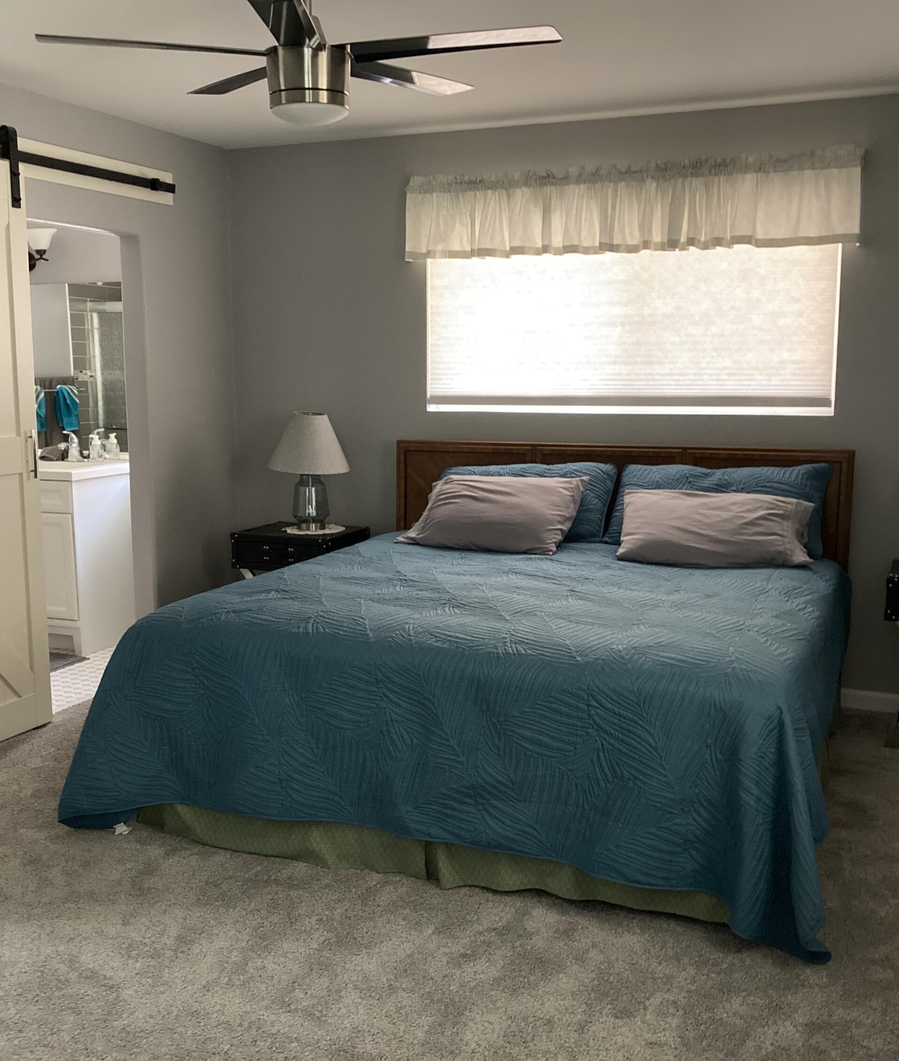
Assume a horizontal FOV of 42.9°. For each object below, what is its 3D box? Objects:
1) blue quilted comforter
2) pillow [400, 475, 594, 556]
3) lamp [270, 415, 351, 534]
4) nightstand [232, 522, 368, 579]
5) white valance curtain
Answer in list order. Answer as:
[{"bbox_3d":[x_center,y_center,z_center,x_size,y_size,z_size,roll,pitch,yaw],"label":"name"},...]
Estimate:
[{"bbox_3d":[0.267,0.503,4.028,2.150,0.660,2.120,4,9,24],"label":"blue quilted comforter"},{"bbox_3d":[0.188,-0.082,4.829,0.690,0.400,0.180,4,-33,24],"label":"pillow"},{"bbox_3d":[-0.649,-0.273,5.310,0.375,0.538,0.375,0,9,0],"label":"lamp"},{"bbox_3d":[-0.685,0.321,5.343,0.510,0.642,0.390,4,9,24],"label":"nightstand"},{"bbox_3d":[0.704,-1.356,4.818,1.955,0.366,0.095,4,9,24],"label":"white valance curtain"}]

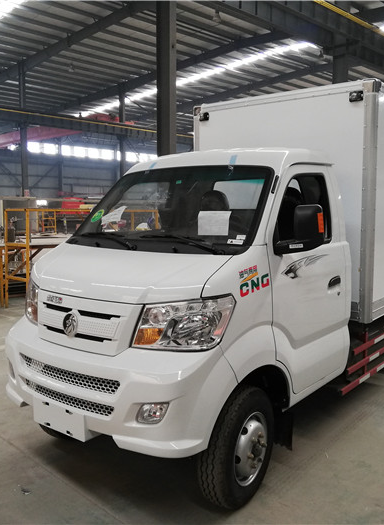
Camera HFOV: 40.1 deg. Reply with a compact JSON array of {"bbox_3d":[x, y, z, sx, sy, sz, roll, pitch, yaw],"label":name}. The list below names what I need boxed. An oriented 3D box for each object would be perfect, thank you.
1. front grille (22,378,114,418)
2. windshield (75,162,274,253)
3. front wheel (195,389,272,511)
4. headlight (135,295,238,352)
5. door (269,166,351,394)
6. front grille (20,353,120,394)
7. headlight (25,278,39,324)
[{"bbox_3d":[-0.699,0.724,2.840,0.749,0.079,0.089,5,9,38],"label":"front grille"},{"bbox_3d":[-0.198,-0.340,3.362,1.438,0.729,0.148,5,-37,38],"label":"windshield"},{"bbox_3d":[0.278,1.035,2.976,0.182,0.664,0.664,3,6,34],"label":"front wheel"},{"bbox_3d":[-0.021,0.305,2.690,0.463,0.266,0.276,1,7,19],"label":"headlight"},{"bbox_3d":[0.745,0.111,3.427,0.197,1.478,1.143,5,9,38],"label":"door"},{"bbox_3d":[-0.694,0.586,2.831,0.798,0.084,0.089,5,9,38],"label":"front grille"},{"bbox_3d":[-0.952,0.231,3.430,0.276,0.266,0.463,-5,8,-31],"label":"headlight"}]

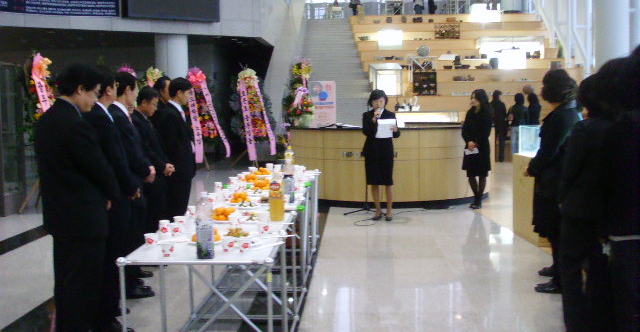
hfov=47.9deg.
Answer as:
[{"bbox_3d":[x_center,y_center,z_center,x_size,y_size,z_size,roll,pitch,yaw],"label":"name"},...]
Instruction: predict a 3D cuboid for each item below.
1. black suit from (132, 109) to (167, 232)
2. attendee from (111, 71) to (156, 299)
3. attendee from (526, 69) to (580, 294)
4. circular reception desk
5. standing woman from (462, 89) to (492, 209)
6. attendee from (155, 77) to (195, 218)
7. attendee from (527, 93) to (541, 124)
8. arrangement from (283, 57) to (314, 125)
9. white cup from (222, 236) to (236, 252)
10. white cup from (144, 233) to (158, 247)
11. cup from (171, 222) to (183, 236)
[{"bbox_3d":[-1.502,0.206,6.239,0.420,1.400,0.500,-1,6,-2],"label":"black suit"},{"bbox_3d":[-1.536,0.137,5.657,0.460,1.720,0.520,-1,6,-6],"label":"attendee"},{"bbox_3d":[1.794,0.102,5.521,0.420,1.640,0.480,1,5,23],"label":"attendee"},{"bbox_3d":[1.135,-0.078,10.975,3.200,1.080,2.500,0,5,12],"label":"circular reception desk"},{"bbox_3d":[2.105,-0.235,9.681,0.340,1.600,0.450,-6,7,-43],"label":"standing woman"},{"bbox_3d":[-1.418,0.006,6.982,0.360,1.730,0.480,0,5,7],"label":"attendee"},{"bbox_3d":[5.117,-0.973,17.254,0.450,1.600,0.320,-1,5,-2],"label":"attendee"},{"bbox_3d":[-0.321,-1.064,10.448,0.460,1.020,0.400,-1,5,-6],"label":"arrangement"},{"bbox_3d":[-0.442,0.389,3.569,0.071,0.068,0.071,-1,5,3],"label":"white cup"},{"bbox_3d":[-0.879,0.380,3.781,0.071,0.068,0.071,-1,5,0],"label":"white cup"},{"bbox_3d":[-0.855,0.377,4.291,0.071,0.073,0.071,-1,6,0],"label":"cup"}]

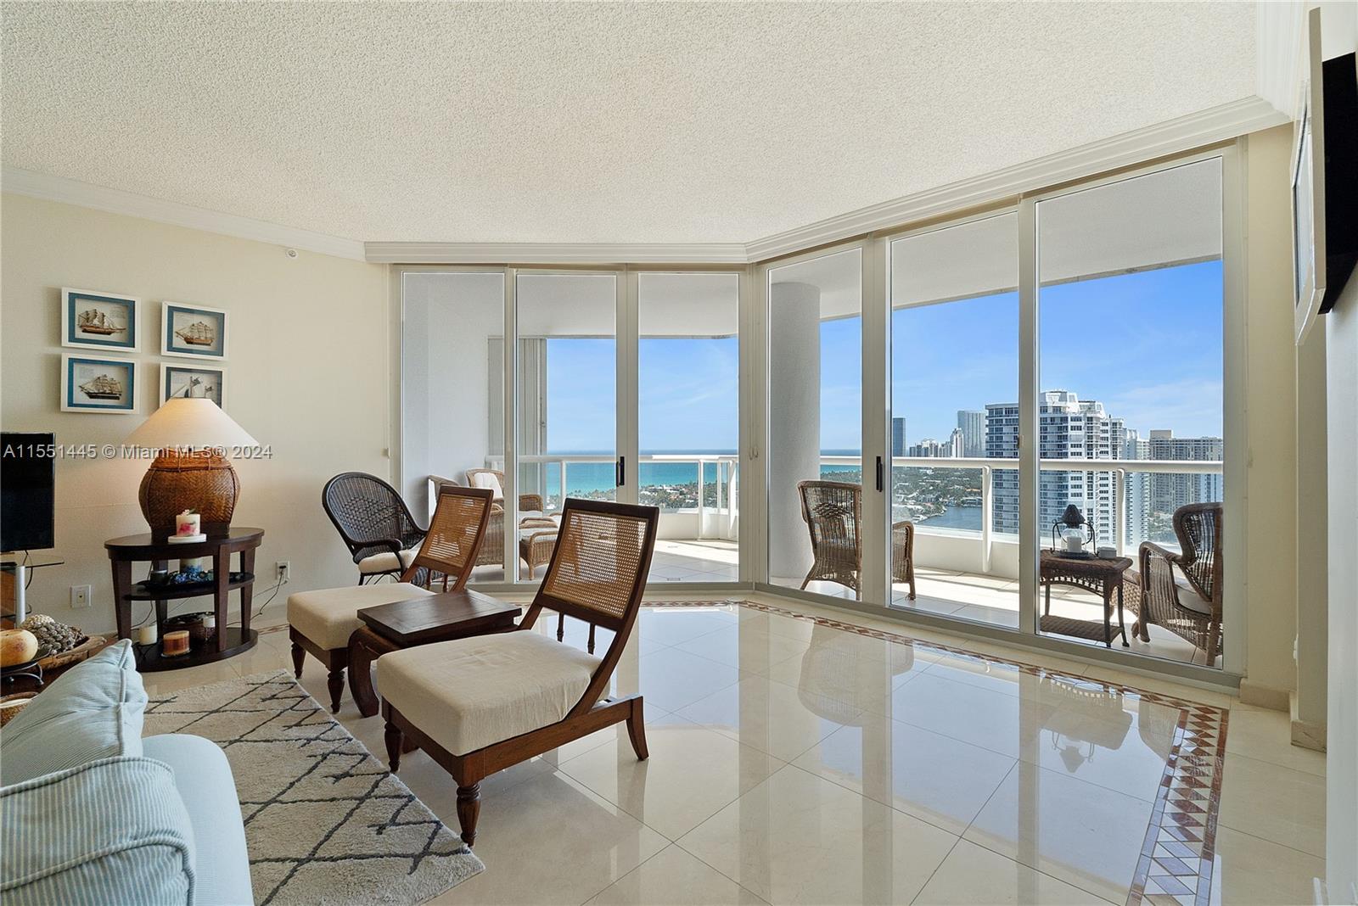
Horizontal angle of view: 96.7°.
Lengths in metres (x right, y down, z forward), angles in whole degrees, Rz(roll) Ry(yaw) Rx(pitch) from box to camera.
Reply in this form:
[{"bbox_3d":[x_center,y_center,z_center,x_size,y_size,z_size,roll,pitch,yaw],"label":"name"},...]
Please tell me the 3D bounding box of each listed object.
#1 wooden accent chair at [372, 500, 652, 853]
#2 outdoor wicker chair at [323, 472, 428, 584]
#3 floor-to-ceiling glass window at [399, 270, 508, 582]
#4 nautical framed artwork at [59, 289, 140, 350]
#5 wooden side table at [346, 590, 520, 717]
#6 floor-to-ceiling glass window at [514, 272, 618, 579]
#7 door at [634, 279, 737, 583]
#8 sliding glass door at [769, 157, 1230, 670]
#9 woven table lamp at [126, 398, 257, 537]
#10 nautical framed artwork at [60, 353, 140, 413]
[{"bbox_3d":[-0.563,0.667,2.194,0.780,0.930,0.640,-1,1,-45],"label":"wooden accent chair"},{"bbox_3d":[-1.800,0.620,3.957,0.700,0.985,0.640,0,1,23],"label":"outdoor wicker chair"},{"bbox_3d":[-1.803,-0.210,4.848,0.890,2.540,0.060,0,1,0],"label":"floor-to-ceiling glass window"},{"bbox_3d":[-3.380,-0.769,3.543,0.332,0.330,0.035,0,0,-42],"label":"nautical framed artwork"},{"bbox_3d":[-1.024,0.900,2.585,0.491,0.459,0.571,0,0,44],"label":"wooden side table"},{"bbox_3d":[-0.905,-0.207,4.878,0.860,2.520,0.060,0,1,0],"label":"floor-to-ceiling glass window"},{"bbox_3d":[0.077,-0.206,4.882,0.832,2.514,0.070,0,0,0],"label":"door"},{"bbox_3d":[1.626,-0.190,3.868,0.090,2.463,2.841,0,0,-44],"label":"sliding glass door"},{"bbox_3d":[-2.800,0.078,3.491,0.600,0.785,0.600,-1,1,-44],"label":"woven table lamp"},{"bbox_3d":[-3.370,-0.397,3.521,0.325,0.320,0.040,-1,1,-44],"label":"nautical framed artwork"}]

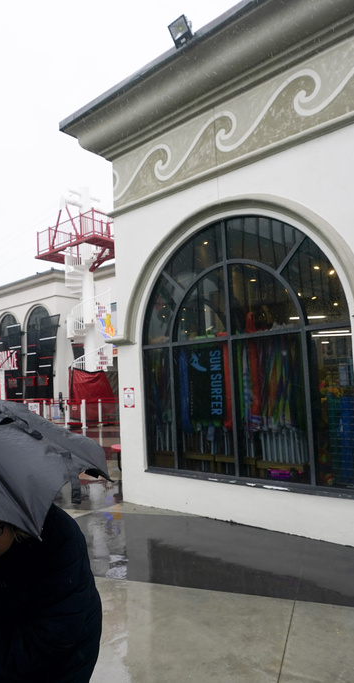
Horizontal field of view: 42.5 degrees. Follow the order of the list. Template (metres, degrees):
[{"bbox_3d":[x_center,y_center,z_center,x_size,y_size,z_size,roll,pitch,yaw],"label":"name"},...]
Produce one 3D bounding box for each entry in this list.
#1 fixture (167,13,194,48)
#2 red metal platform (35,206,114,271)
[{"bbox_3d":[0.074,-3.604,5.291,0.250,0.250,0.130,-7,28,44],"label":"fixture"},{"bbox_3d":[-4.044,-4.255,20.924,4.300,2.050,2.950,-6,-5,40],"label":"red metal platform"}]

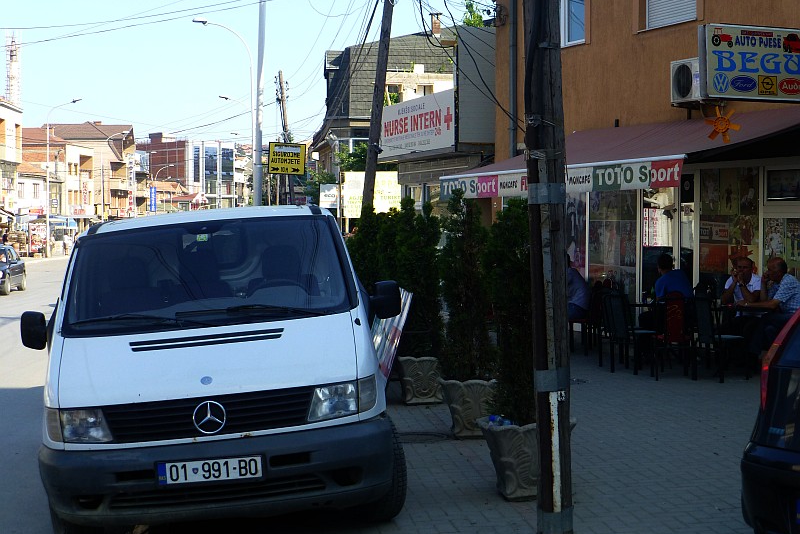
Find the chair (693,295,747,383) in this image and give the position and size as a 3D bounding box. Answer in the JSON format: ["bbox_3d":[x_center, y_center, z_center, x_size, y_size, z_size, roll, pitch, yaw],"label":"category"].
[{"bbox_3d":[3.410,0.741,14.276,0.520,0.920,0.450,-1,2,-42],"label":"chair"}]

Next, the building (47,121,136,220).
[{"bbox_3d":[-31.157,-8.310,134.320,9.000,12.600,9.500,0,2,8],"label":"building"}]

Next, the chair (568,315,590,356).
[{"bbox_3d":[2.356,0.648,17.425,0.520,0.930,0.450,0,2,15],"label":"chair"}]

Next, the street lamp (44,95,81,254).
[{"bbox_3d":[-19.523,-5.155,77.886,2.150,9.350,0.350,0,2,-6],"label":"street lamp"}]

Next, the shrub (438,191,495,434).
[{"bbox_3d":[0.524,0.349,10.414,0.500,1.920,0.500,0,2,-6],"label":"shrub"}]

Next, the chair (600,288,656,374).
[{"bbox_3d":[2.610,0.714,15.076,0.520,0.930,0.450,-1,2,-43],"label":"chair"}]

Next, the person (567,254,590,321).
[{"bbox_3d":[2.149,0.456,17.320,0.750,1.320,0.500,0,2,15],"label":"person"}]

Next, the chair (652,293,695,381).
[{"bbox_3d":[2.930,0.736,14.446,0.440,0.920,0.500,0,2,-4],"label":"chair"}]

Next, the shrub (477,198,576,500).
[{"bbox_3d":[0.764,0.473,8.116,0.560,1.800,0.560,0,2,-6],"label":"shrub"}]

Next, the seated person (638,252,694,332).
[{"bbox_3d":[3.042,0.512,15.320,0.750,1.320,0.520,1,2,30],"label":"seated person"}]

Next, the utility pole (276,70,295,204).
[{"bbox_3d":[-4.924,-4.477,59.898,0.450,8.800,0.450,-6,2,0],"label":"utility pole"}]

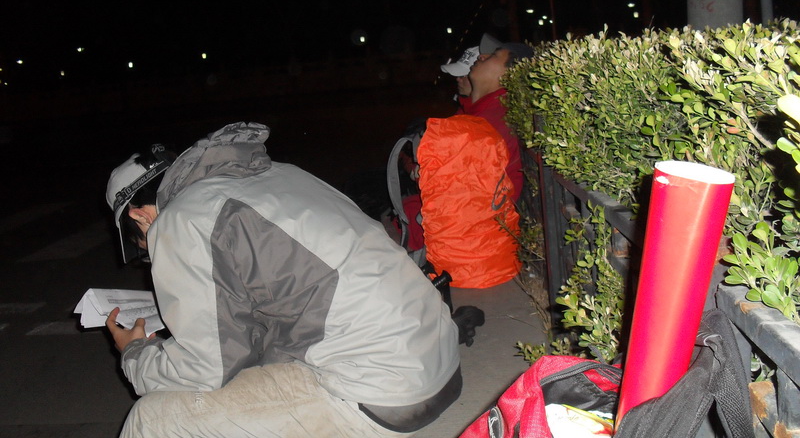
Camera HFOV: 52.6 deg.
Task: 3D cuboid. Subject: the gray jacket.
[{"bbox_3d":[-0.199,0.103,1.779,0.660,0.590,0.500,-4,11,10],"label":"gray jacket"}]

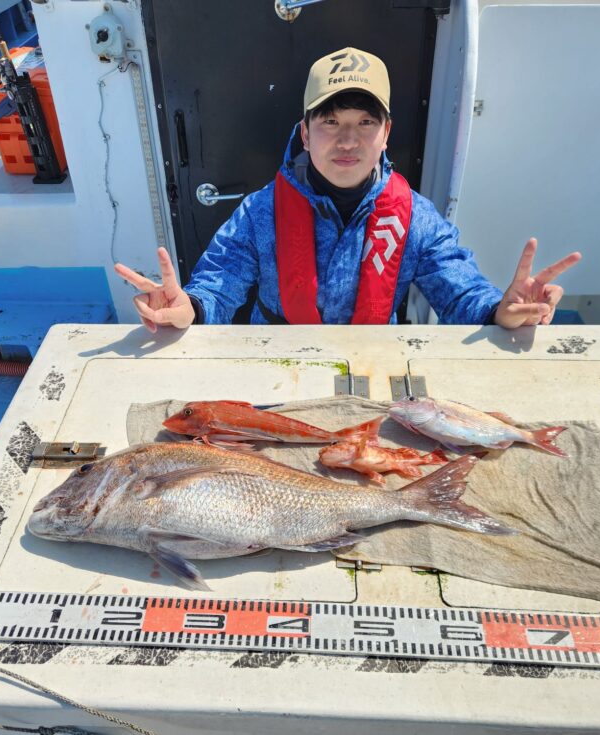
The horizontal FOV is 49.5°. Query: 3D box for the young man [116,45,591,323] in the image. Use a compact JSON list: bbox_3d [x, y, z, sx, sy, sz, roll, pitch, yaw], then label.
[{"bbox_3d":[0.097,-0.141,1.403,0.800,1.020,0.520,1,40,2],"label":"young man"}]

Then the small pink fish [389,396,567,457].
[{"bbox_3d":[0.260,0.081,0.960,0.252,0.047,0.080,11,50,10],"label":"small pink fish"}]

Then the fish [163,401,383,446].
[{"bbox_3d":[-0.045,0.083,0.958,0.325,0.072,0.058,1,-3,2],"label":"fish"}]

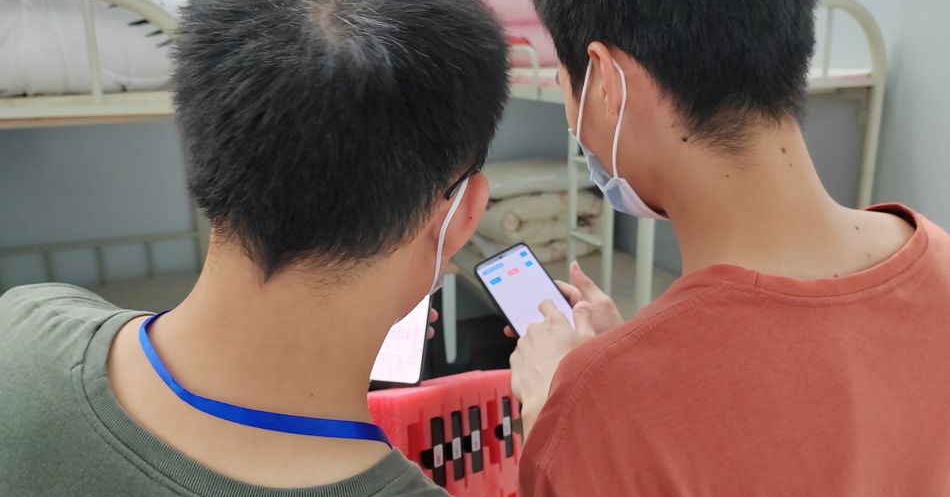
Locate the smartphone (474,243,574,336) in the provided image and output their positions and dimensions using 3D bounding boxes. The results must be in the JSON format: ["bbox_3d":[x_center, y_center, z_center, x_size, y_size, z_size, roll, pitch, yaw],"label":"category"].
[{"bbox_3d":[0.068,0.066,0.871,0.075,0.009,0.162,-26,59,-15],"label":"smartphone"}]

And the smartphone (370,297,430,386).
[{"bbox_3d":[-0.088,0.078,0.821,0.075,0.009,0.162,5,54,0],"label":"smartphone"}]

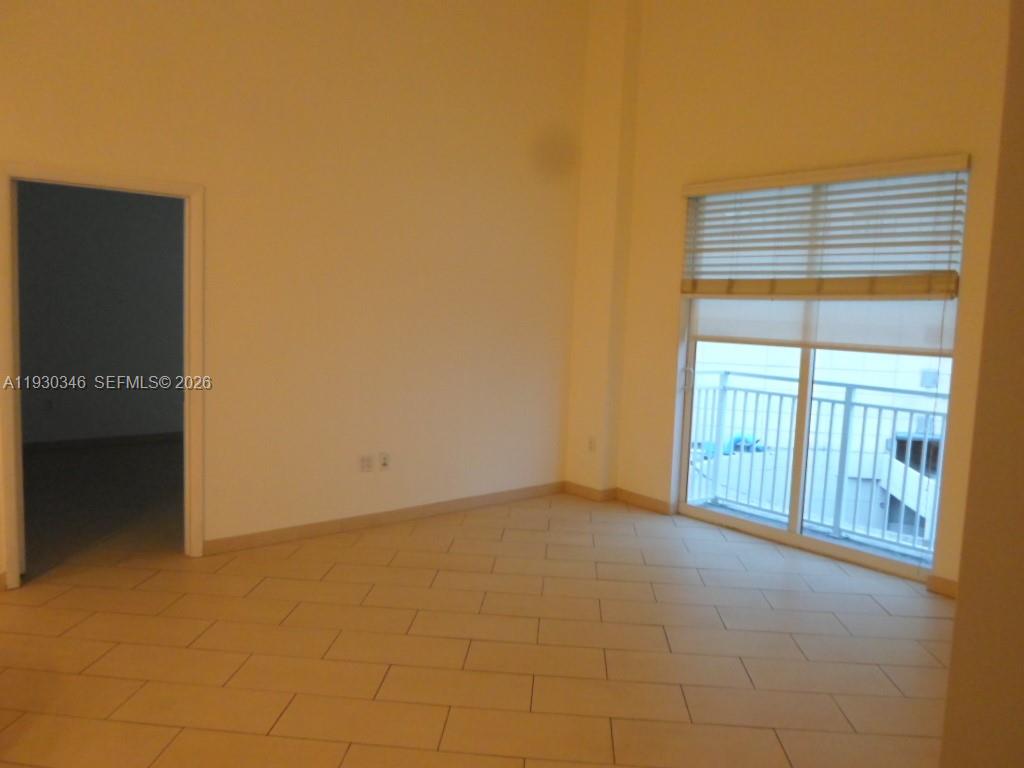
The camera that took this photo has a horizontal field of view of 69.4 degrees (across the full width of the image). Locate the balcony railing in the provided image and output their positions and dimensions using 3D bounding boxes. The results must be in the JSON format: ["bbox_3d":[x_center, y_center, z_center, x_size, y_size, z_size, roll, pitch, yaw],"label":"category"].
[{"bbox_3d":[2.094,0.534,5.166,0.370,1.085,1.830,-3,8,-39],"label":"balcony railing"}]

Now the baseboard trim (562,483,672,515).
[{"bbox_3d":[0.822,0.908,5.919,0.194,0.097,0.949,-4,8,-43],"label":"baseboard trim"}]

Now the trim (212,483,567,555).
[{"bbox_3d":[-0.704,0.921,5.296,2.885,0.097,0.018,-3,8,-39],"label":"trim"}]

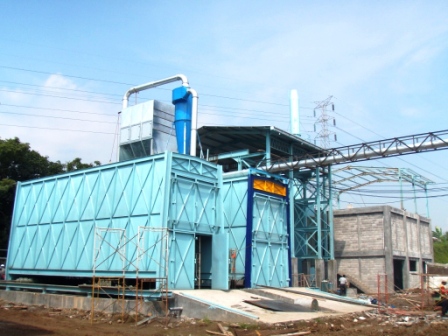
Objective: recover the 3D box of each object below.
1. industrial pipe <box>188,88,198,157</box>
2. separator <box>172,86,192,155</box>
[{"bbox_3d":[-1.569,-2.147,25.850,0.500,4.200,0.300,-9,-16,39],"label":"industrial pipe"},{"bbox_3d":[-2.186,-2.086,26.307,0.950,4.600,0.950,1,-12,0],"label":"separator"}]

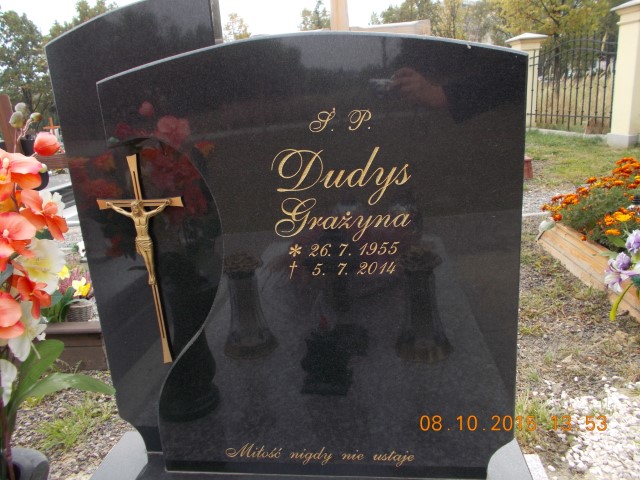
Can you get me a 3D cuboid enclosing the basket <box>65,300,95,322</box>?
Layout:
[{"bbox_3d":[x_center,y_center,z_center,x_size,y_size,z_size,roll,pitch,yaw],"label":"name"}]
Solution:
[{"bbox_3d":[-1.208,0.361,2.420,0.145,0.100,0.140,-12,18,-27],"label":"basket"}]

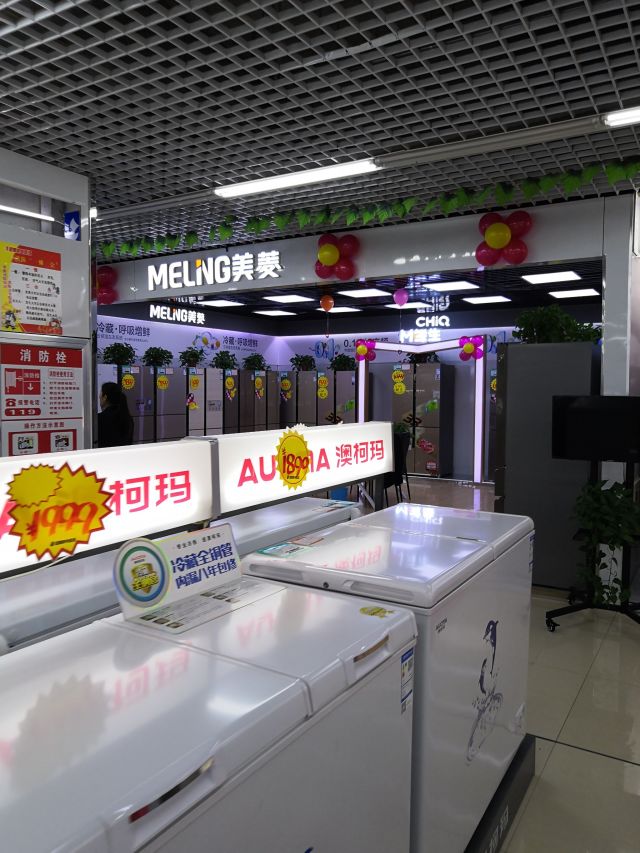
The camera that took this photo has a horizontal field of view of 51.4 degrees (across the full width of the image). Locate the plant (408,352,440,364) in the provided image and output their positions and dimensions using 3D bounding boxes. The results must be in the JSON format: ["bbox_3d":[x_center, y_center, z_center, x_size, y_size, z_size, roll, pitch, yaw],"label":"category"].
[{"bbox_3d":[1.774,-1.220,11.350,0.470,0.320,0.450,2,4,31],"label":"plant"}]

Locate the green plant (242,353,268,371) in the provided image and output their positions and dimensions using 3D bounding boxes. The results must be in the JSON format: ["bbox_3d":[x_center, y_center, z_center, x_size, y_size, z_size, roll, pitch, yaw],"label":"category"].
[{"bbox_3d":[-1.149,-1.149,11.854,0.420,0.340,0.440,0,3,0],"label":"green plant"}]

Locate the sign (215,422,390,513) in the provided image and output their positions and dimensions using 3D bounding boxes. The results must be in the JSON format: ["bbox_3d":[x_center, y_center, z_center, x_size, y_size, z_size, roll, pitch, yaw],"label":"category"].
[{"bbox_3d":[-0.043,0.123,2.473,0.130,0.231,1.191,2,4,31],"label":"sign"}]

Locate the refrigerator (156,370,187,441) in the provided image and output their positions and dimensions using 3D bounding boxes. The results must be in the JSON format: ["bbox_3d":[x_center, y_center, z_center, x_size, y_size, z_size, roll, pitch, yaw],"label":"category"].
[{"bbox_3d":[-2.570,-0.004,10.481,0.660,1.820,0.630,2,4,31],"label":"refrigerator"}]

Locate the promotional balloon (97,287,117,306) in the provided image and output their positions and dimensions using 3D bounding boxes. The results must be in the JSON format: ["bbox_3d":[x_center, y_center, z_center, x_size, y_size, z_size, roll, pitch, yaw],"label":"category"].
[{"bbox_3d":[-2.266,-1.391,7.080,0.190,0.190,0.190,0,3,0],"label":"promotional balloon"}]

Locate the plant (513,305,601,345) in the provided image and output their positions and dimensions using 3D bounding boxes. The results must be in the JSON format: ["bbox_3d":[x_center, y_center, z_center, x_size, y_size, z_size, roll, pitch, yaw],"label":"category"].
[{"bbox_3d":[1.895,-0.813,5.331,0.700,0.340,0.520,2,4,31],"label":"plant"}]

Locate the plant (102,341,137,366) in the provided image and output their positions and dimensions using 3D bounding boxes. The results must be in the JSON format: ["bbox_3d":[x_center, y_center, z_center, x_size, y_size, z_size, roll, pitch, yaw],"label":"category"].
[{"bbox_3d":[-2.961,-1.061,9.850,0.480,0.340,0.490,2,4,31],"label":"plant"}]

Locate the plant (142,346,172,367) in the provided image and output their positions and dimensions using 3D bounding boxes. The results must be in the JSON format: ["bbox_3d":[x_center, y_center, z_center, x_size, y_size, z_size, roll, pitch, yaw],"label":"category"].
[{"bbox_3d":[-2.544,-1.084,10.450,0.460,0.320,0.470,0,3,0],"label":"plant"}]

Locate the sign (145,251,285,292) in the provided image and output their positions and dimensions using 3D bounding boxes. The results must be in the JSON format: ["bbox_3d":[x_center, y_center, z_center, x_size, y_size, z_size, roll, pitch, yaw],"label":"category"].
[{"bbox_3d":[-1.013,-1.449,6.204,1.639,0.247,0.070,2,4,31],"label":"sign"}]

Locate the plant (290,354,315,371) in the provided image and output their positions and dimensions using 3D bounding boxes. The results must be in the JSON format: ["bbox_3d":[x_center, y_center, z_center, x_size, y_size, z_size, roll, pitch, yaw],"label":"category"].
[{"bbox_3d":[-0.314,-1.208,12.654,0.460,0.330,0.420,0,3,0],"label":"plant"}]

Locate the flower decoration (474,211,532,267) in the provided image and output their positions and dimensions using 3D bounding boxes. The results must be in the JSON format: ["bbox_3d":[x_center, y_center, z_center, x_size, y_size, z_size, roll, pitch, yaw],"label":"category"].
[{"bbox_3d":[1.300,-1.332,4.714,0.430,0.420,0.260,2,4,31],"label":"flower decoration"}]

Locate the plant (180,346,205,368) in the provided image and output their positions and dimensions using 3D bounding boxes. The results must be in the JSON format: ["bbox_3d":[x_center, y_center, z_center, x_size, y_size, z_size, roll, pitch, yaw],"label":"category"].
[{"bbox_3d":[-2.010,-1.072,10.410,0.400,0.360,0.400,0,3,0],"label":"plant"}]

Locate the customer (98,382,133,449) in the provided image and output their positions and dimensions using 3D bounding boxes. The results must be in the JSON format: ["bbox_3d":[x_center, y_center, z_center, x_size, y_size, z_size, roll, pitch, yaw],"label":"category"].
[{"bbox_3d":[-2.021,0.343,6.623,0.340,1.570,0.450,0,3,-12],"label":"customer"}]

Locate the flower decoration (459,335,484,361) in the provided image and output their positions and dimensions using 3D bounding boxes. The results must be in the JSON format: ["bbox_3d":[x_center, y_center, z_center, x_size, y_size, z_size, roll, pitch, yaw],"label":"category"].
[{"bbox_3d":[2.357,-1.209,10.350,0.390,0.390,0.280,2,4,31],"label":"flower decoration"}]

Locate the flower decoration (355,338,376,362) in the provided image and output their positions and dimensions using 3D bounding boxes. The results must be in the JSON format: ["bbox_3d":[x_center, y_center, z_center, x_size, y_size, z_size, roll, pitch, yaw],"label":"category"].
[{"bbox_3d":[0.793,-1.320,11.600,0.390,0.390,0.280,2,4,31],"label":"flower decoration"}]

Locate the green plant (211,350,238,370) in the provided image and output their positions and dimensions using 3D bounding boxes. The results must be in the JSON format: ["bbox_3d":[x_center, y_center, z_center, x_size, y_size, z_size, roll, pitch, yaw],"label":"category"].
[{"bbox_3d":[-1.685,-1.170,11.800,0.460,0.330,0.470,0,3,0],"label":"green plant"}]

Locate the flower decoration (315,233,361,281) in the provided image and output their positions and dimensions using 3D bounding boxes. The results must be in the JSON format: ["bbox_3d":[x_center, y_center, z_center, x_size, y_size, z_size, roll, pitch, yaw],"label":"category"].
[{"bbox_3d":[0.151,-1.421,5.580,0.390,0.400,0.290,2,4,31],"label":"flower decoration"}]

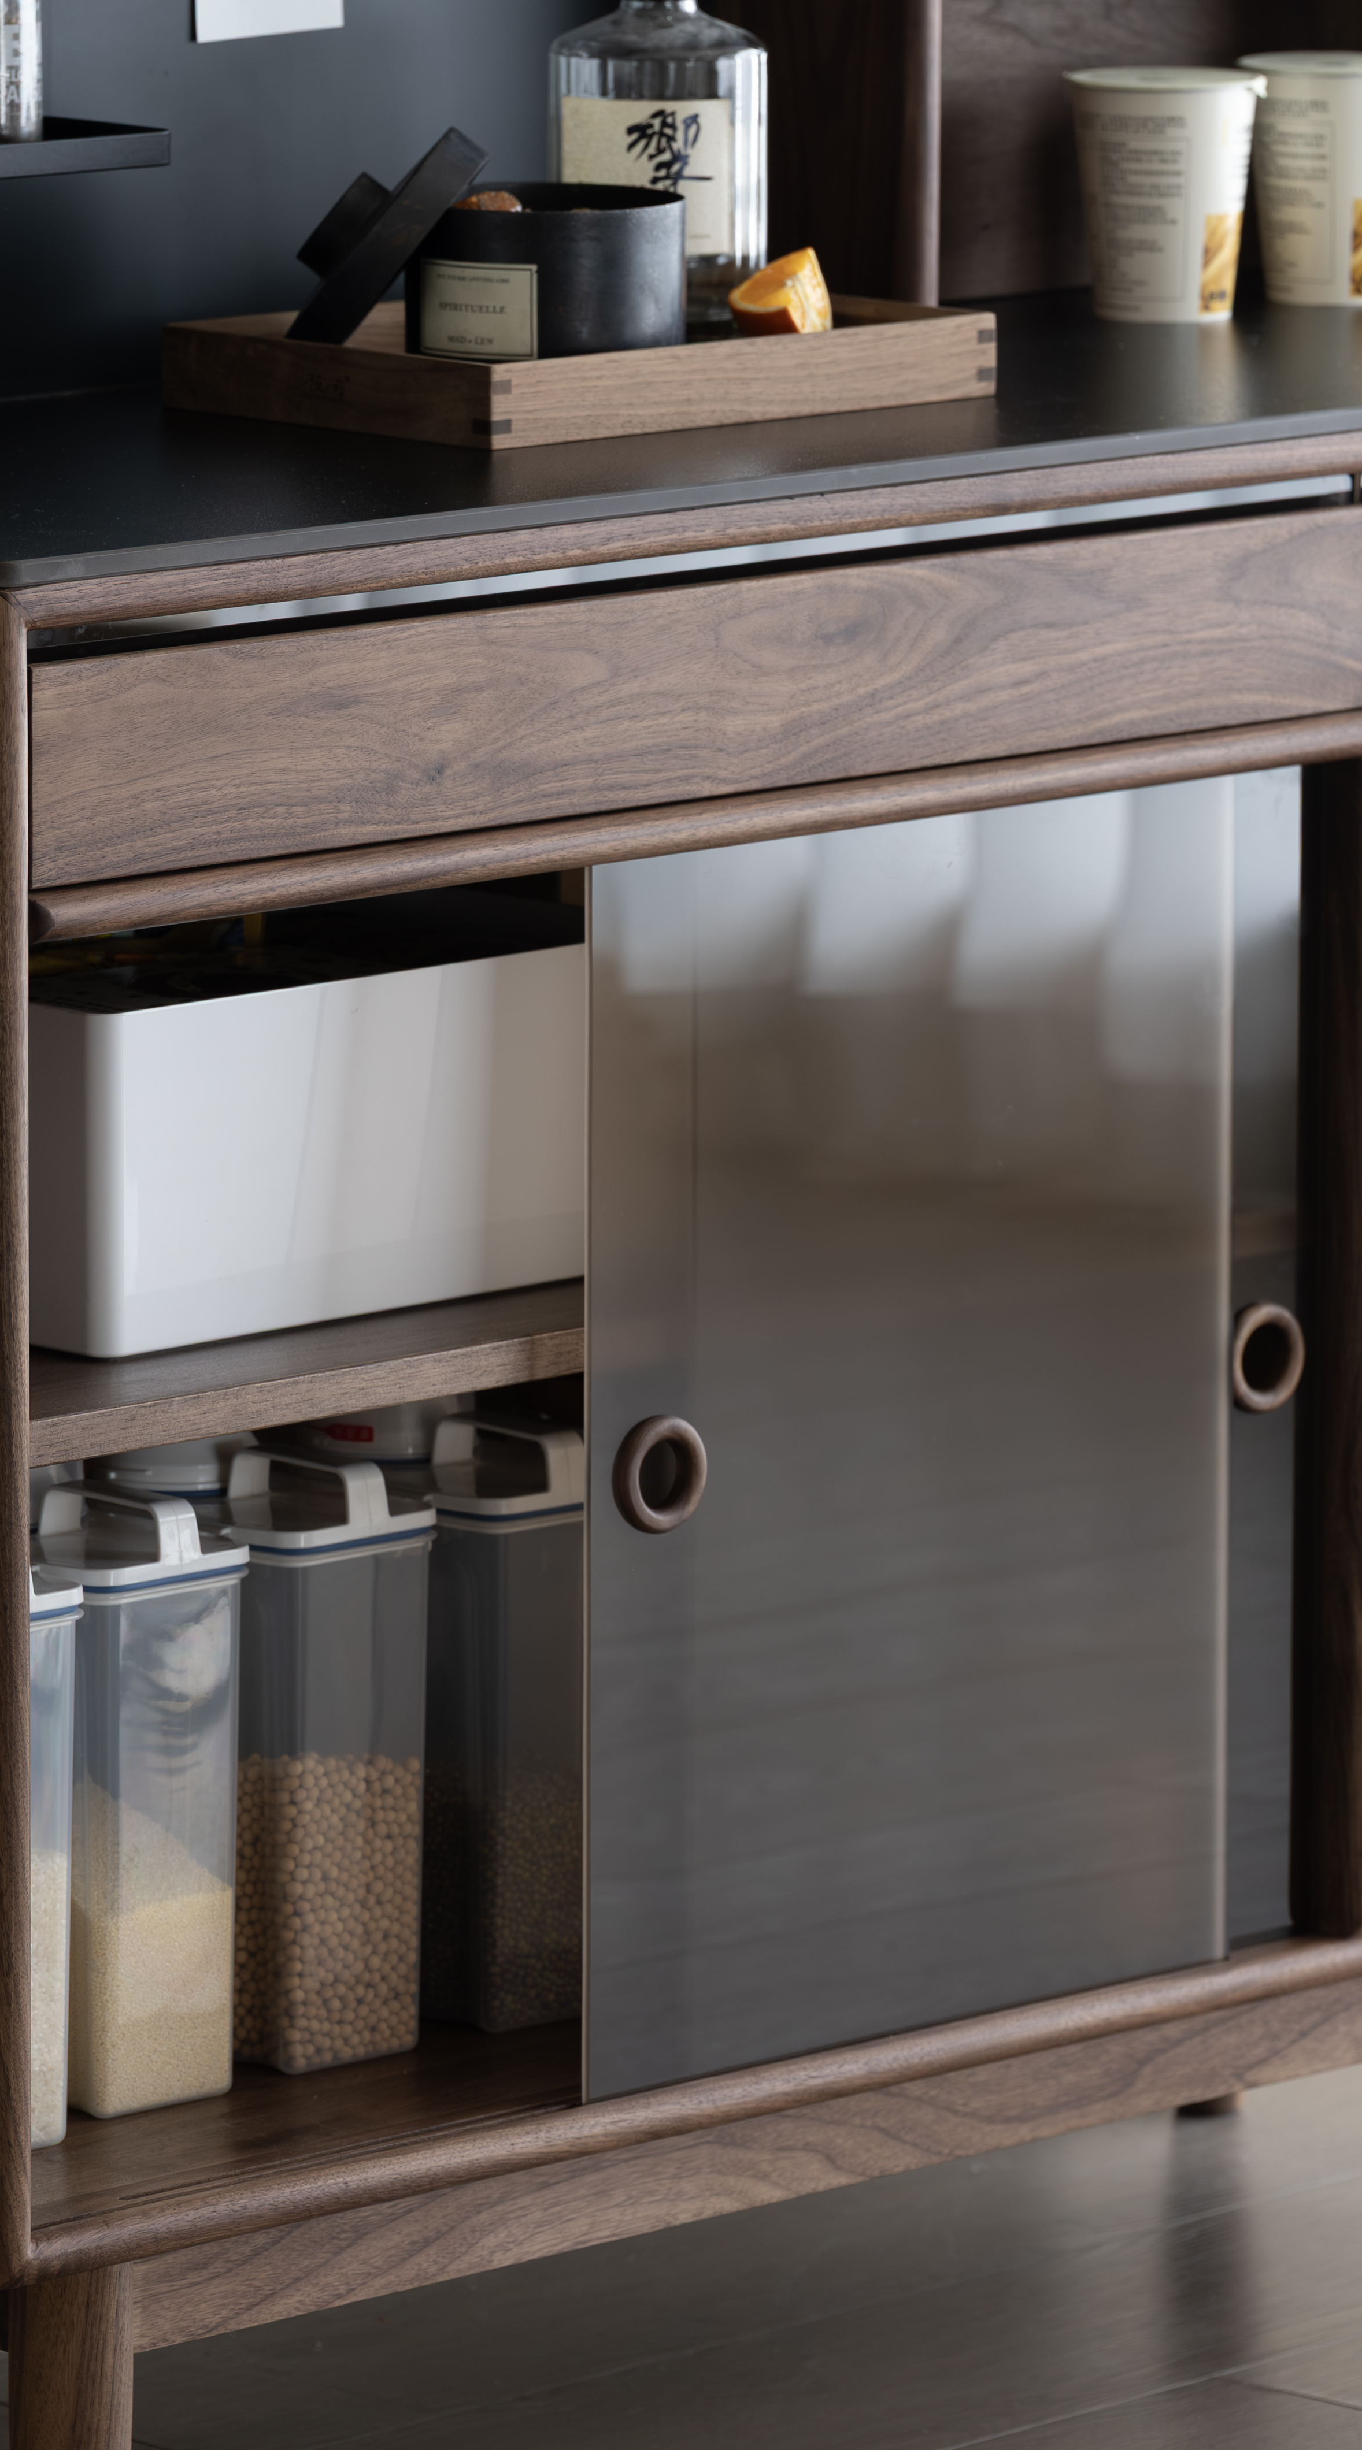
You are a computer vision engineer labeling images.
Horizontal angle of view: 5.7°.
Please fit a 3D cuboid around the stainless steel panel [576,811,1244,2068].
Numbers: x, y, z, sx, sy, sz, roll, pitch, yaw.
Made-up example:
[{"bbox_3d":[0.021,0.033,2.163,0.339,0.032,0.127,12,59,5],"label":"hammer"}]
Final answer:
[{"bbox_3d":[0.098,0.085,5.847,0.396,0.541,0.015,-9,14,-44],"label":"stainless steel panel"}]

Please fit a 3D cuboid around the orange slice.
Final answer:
[{"bbox_3d":[0.042,-0.398,5.962,0.051,0.061,0.049,0,10,0],"label":"orange slice"}]

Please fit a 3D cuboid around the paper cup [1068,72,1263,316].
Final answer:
[{"bbox_3d":[0.224,-0.476,6.304,0.092,0.111,0.092,0,10,0],"label":"paper cup"}]

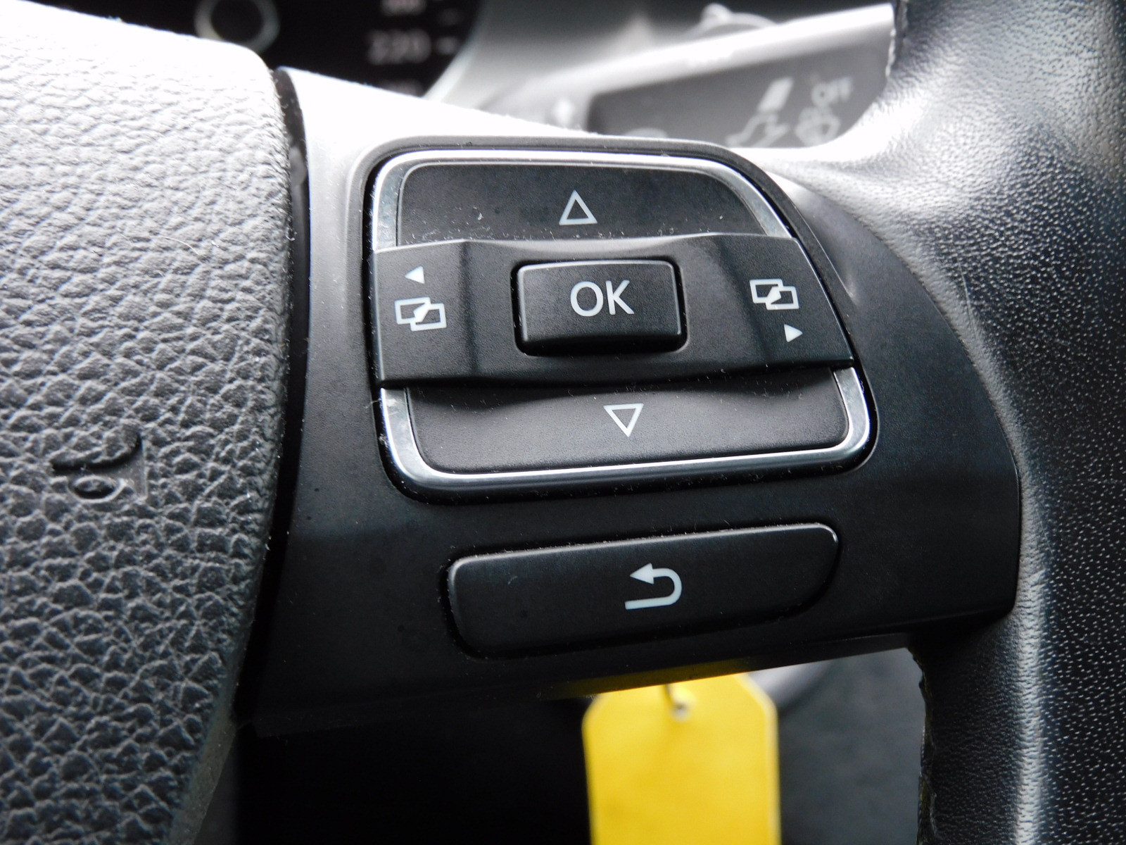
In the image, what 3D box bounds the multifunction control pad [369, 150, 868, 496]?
[{"bbox_3d":[0.005,-0.009,0.160,0.044,0.031,0.011,-3,-11,-12],"label":"multifunction control pad"}]

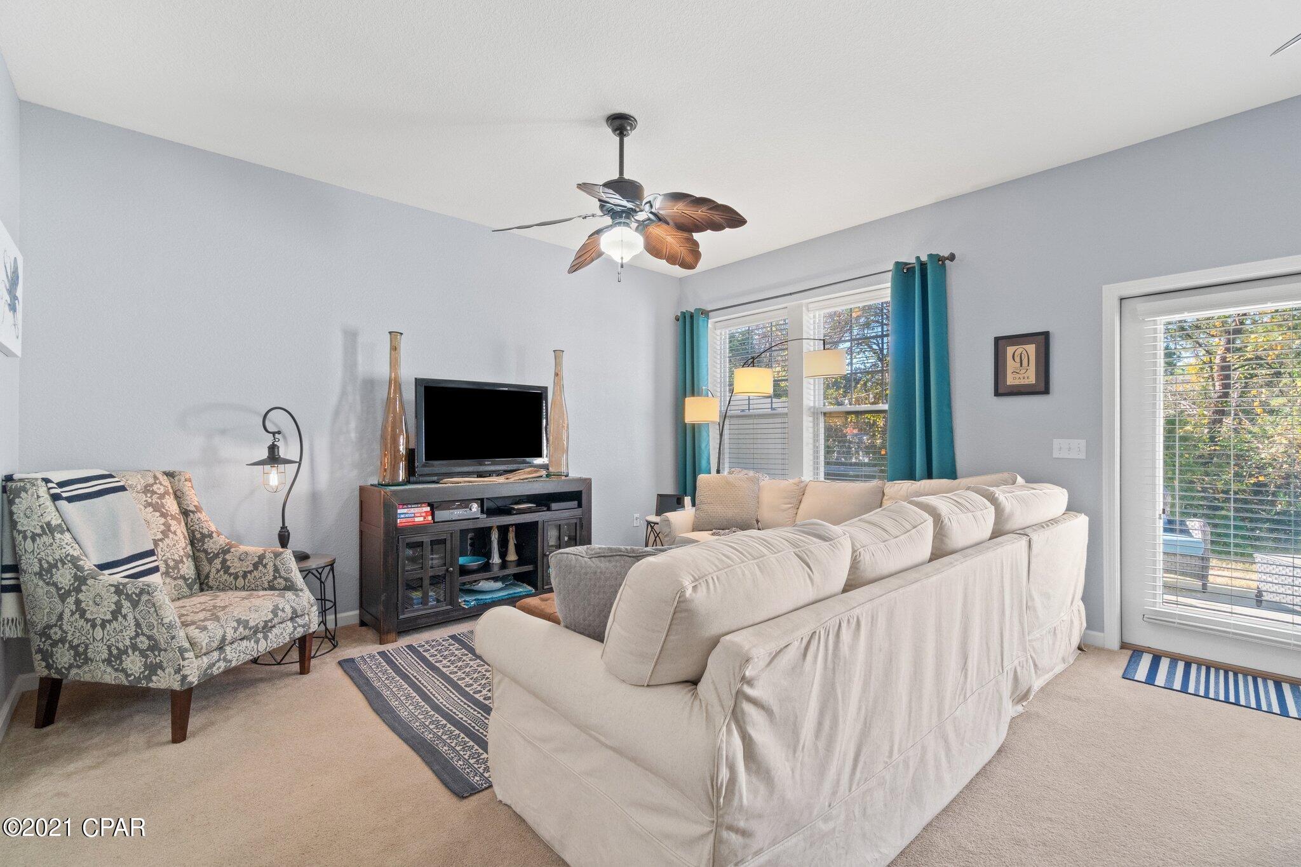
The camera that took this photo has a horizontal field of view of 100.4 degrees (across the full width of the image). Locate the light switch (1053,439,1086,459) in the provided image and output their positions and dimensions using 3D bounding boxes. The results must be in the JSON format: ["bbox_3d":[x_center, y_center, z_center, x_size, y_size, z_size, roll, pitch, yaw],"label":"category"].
[{"bbox_3d":[2.485,0.092,3.218,0.012,0.113,0.158,0,0,-43],"label":"light switch"}]

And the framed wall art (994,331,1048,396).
[{"bbox_3d":[2.315,-0.429,3.388,0.025,0.391,0.295,0,0,-43],"label":"framed wall art"}]

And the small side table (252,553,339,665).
[{"bbox_3d":[-2.033,0.989,3.112,0.416,0.510,0.416,0,0,-42],"label":"small side table"}]

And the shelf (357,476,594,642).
[{"bbox_3d":[-1.161,0.789,3.854,1.534,0.905,0.416,0,0,-42],"label":"shelf"}]

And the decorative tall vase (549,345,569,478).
[{"bbox_3d":[-0.726,-0.162,4.303,0.153,1.000,0.153,0,0,0],"label":"decorative tall vase"}]

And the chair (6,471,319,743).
[{"bbox_3d":[-2.222,0.724,2.557,0.861,1.040,0.723,0,0,9],"label":"chair"}]

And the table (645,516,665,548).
[{"bbox_3d":[0.149,0.977,4.506,0.416,0.525,0.416,0,0,-42],"label":"table"}]

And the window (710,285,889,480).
[{"bbox_3d":[1.237,-0.239,4.595,0.099,1.752,1.841,0,0,-43],"label":"window"}]

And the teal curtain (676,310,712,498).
[{"bbox_3d":[0.426,-0.029,5.315,0.109,2.356,0.446,0,0,-43],"label":"teal curtain"}]

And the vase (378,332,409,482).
[{"bbox_3d":[-1.646,-0.150,3.471,0.183,0.980,0.183,0,0,-42],"label":"vase"}]

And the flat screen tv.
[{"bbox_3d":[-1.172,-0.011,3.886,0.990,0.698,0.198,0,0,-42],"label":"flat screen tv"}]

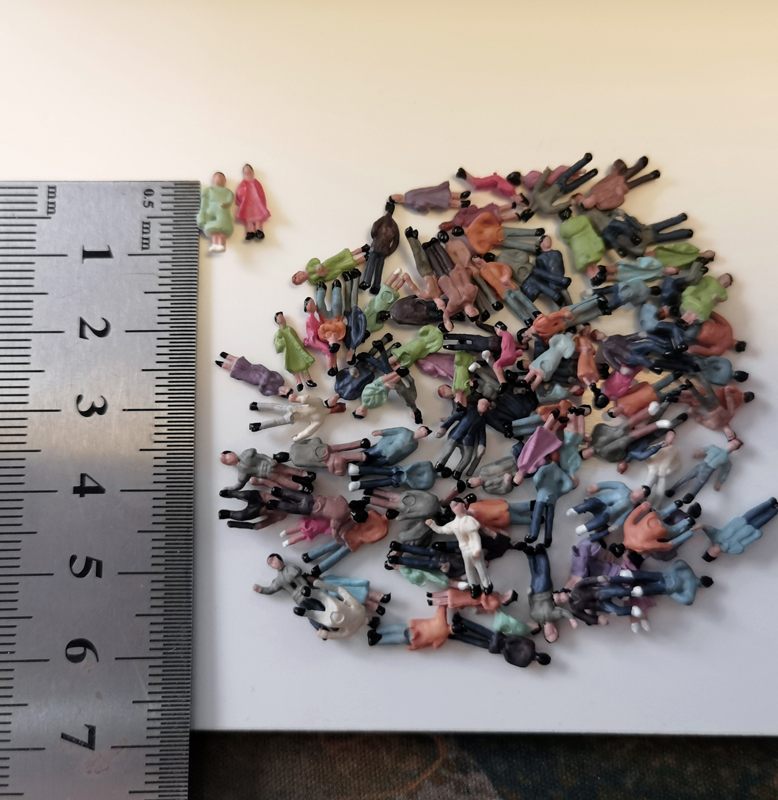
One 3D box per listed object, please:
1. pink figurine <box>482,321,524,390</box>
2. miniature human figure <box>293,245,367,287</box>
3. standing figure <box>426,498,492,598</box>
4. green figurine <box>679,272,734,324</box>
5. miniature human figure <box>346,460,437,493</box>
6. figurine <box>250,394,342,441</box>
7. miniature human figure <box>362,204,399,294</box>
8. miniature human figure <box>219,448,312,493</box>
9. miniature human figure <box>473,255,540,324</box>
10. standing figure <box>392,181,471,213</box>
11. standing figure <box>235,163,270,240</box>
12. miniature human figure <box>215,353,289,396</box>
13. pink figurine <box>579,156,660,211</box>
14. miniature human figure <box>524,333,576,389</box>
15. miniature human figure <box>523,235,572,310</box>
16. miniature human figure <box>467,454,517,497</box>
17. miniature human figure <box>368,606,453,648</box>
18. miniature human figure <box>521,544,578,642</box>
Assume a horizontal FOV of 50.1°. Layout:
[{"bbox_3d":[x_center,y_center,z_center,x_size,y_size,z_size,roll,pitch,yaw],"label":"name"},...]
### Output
[{"bbox_3d":[0.015,-0.005,0.103,0.004,0.003,0.009,-6,82,-2],"label":"pink figurine"},{"bbox_3d":[-0.007,-0.017,0.106,0.011,0.003,0.004,-23,83,-4],"label":"miniature human figure"},{"bbox_3d":[0.008,0.018,0.099,0.007,0.003,0.012,-14,87,-4],"label":"standing figure"},{"bbox_3d":[0.041,-0.013,0.106,0.008,0.004,0.005,-43,85,-2],"label":"green figurine"},{"bbox_3d":[0.001,0.009,0.102,0.012,0.003,0.003,-2,81,-1],"label":"miniature human figure"},{"bbox_3d":[-0.011,0.002,0.103,0.012,0.003,0.006,-5,82,-2],"label":"figurine"},{"bbox_3d":[-0.001,-0.019,0.107,0.004,0.003,0.013,12,81,-12],"label":"miniature human figure"},{"bbox_3d":[-0.015,0.009,0.102,0.012,0.003,0.005,14,81,0],"label":"miniature human figure"},{"bbox_3d":[0.015,-0.014,0.105,0.004,0.003,0.011,-42,84,-7],"label":"miniature human figure"},{"bbox_3d":[0.005,-0.026,0.108,0.010,0.003,0.004,0,81,-2],"label":"standing figure"},{"bbox_3d":[-0.018,-0.026,0.107,0.004,0.003,0.010,-6,82,-2],"label":"standing figure"},{"bbox_3d":[-0.017,-0.003,0.104,0.011,0.003,0.003,25,82,3],"label":"miniature human figure"},{"bbox_3d":[0.029,-0.028,0.107,0.012,0.003,0.005,-31,83,-5],"label":"pink figurine"},{"bbox_3d":[0.020,-0.005,0.103,0.003,0.003,0.010,38,82,4],"label":"miniature human figure"},{"bbox_3d":[0.021,-0.016,0.106,0.005,0.004,0.010,-14,82,-4],"label":"miniature human figure"},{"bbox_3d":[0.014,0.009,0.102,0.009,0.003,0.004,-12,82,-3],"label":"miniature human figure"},{"bbox_3d":[0.003,0.027,0.100,0.012,0.003,0.005,-5,82,-2],"label":"miniature human figure"},{"bbox_3d":[0.019,0.023,0.101,0.005,0.003,0.012,-9,82,-3],"label":"miniature human figure"}]

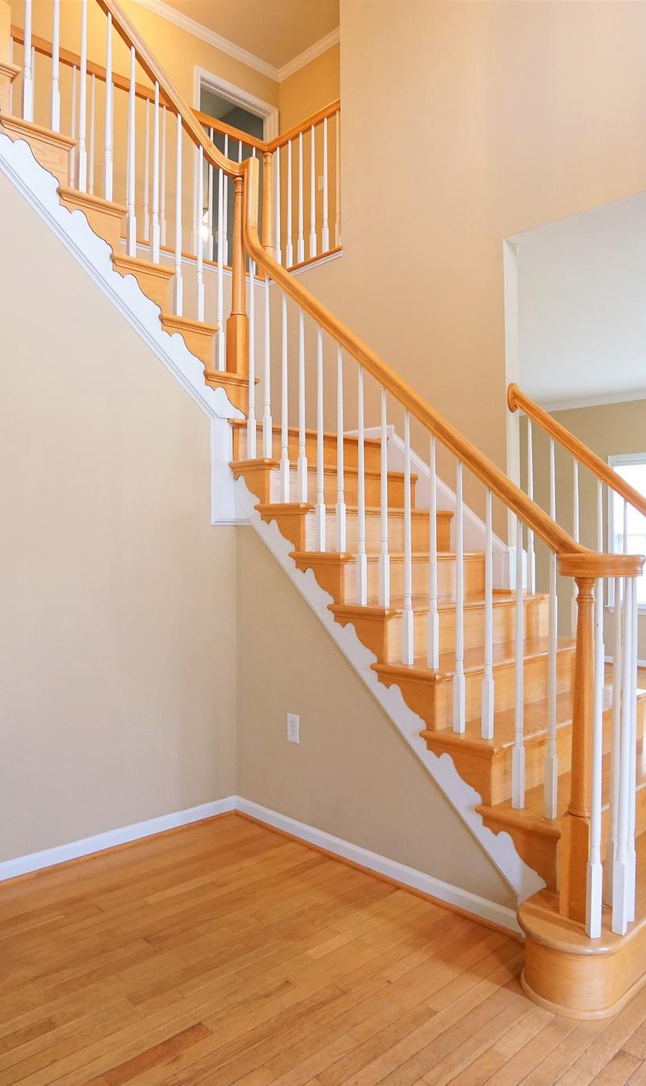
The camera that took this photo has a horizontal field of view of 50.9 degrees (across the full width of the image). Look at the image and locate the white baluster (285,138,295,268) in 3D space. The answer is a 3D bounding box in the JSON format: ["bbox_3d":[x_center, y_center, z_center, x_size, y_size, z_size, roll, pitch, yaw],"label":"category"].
[{"bbox_3d":[-0.216,-2.239,4.482,0.034,0.855,0.034,0,0,-44],"label":"white baluster"}]

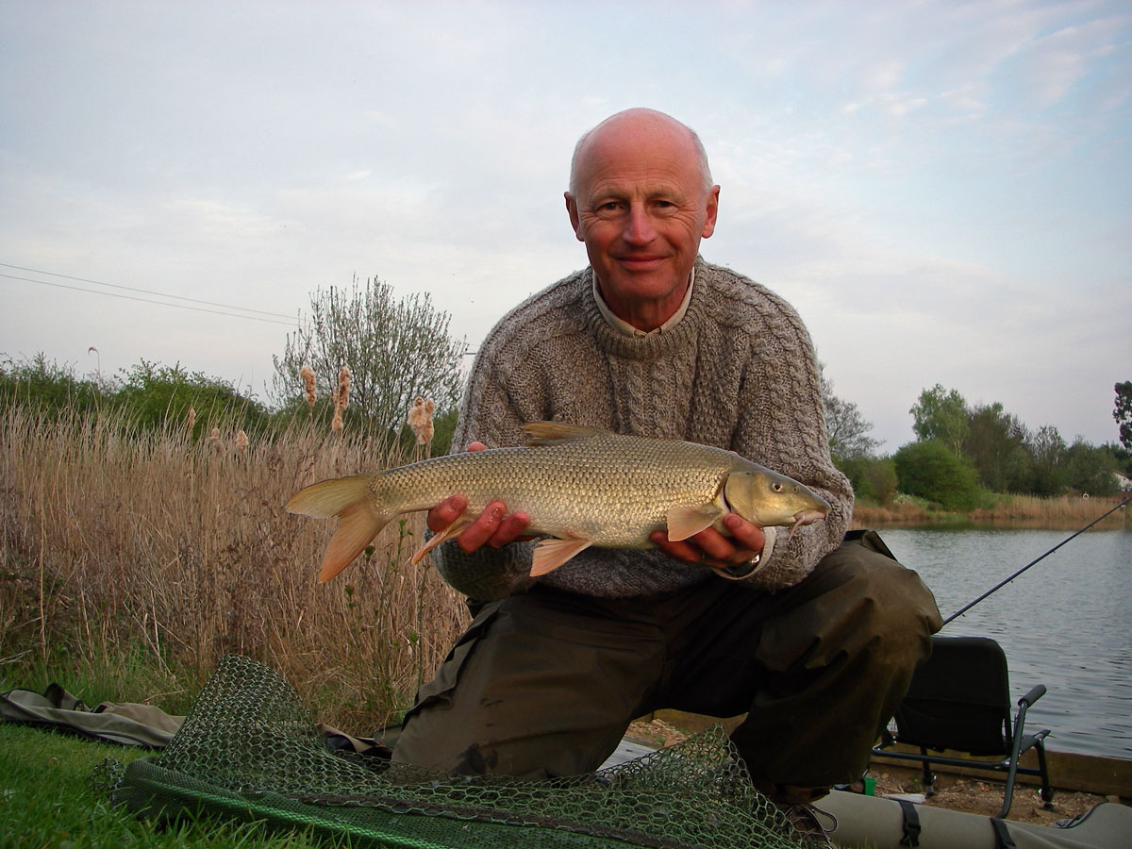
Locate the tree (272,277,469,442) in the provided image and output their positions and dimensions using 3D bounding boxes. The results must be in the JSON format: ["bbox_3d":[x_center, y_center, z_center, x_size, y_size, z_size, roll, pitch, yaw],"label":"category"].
[{"bbox_3d":[-3.515,-0.325,22.074,3.440,4.610,3.440,1,-4,-9],"label":"tree"}]

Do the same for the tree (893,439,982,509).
[{"bbox_3d":[29.948,4.052,99.957,7.290,5.920,6.920,-1,-4,17],"label":"tree"}]

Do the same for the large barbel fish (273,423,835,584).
[{"bbox_3d":[-0.007,0.081,1.280,0.550,0.160,0.100,-2,-3,4],"label":"large barbel fish"}]

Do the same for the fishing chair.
[{"bbox_3d":[1.585,1.157,4.952,0.580,0.680,0.640,-2,-4,28],"label":"fishing chair"}]

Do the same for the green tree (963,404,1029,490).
[{"bbox_3d":[37.345,2.249,108.100,6.070,8.360,6.070,-1,-4,19],"label":"green tree"}]

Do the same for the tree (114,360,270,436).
[{"bbox_3d":[-6.005,0.363,20.022,2.550,2.780,2.420,1,-4,-17],"label":"tree"}]

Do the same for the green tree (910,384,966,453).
[{"bbox_3d":[32.507,1.431,108.156,5.580,10.000,5.580,-1,-4,17],"label":"green tree"}]

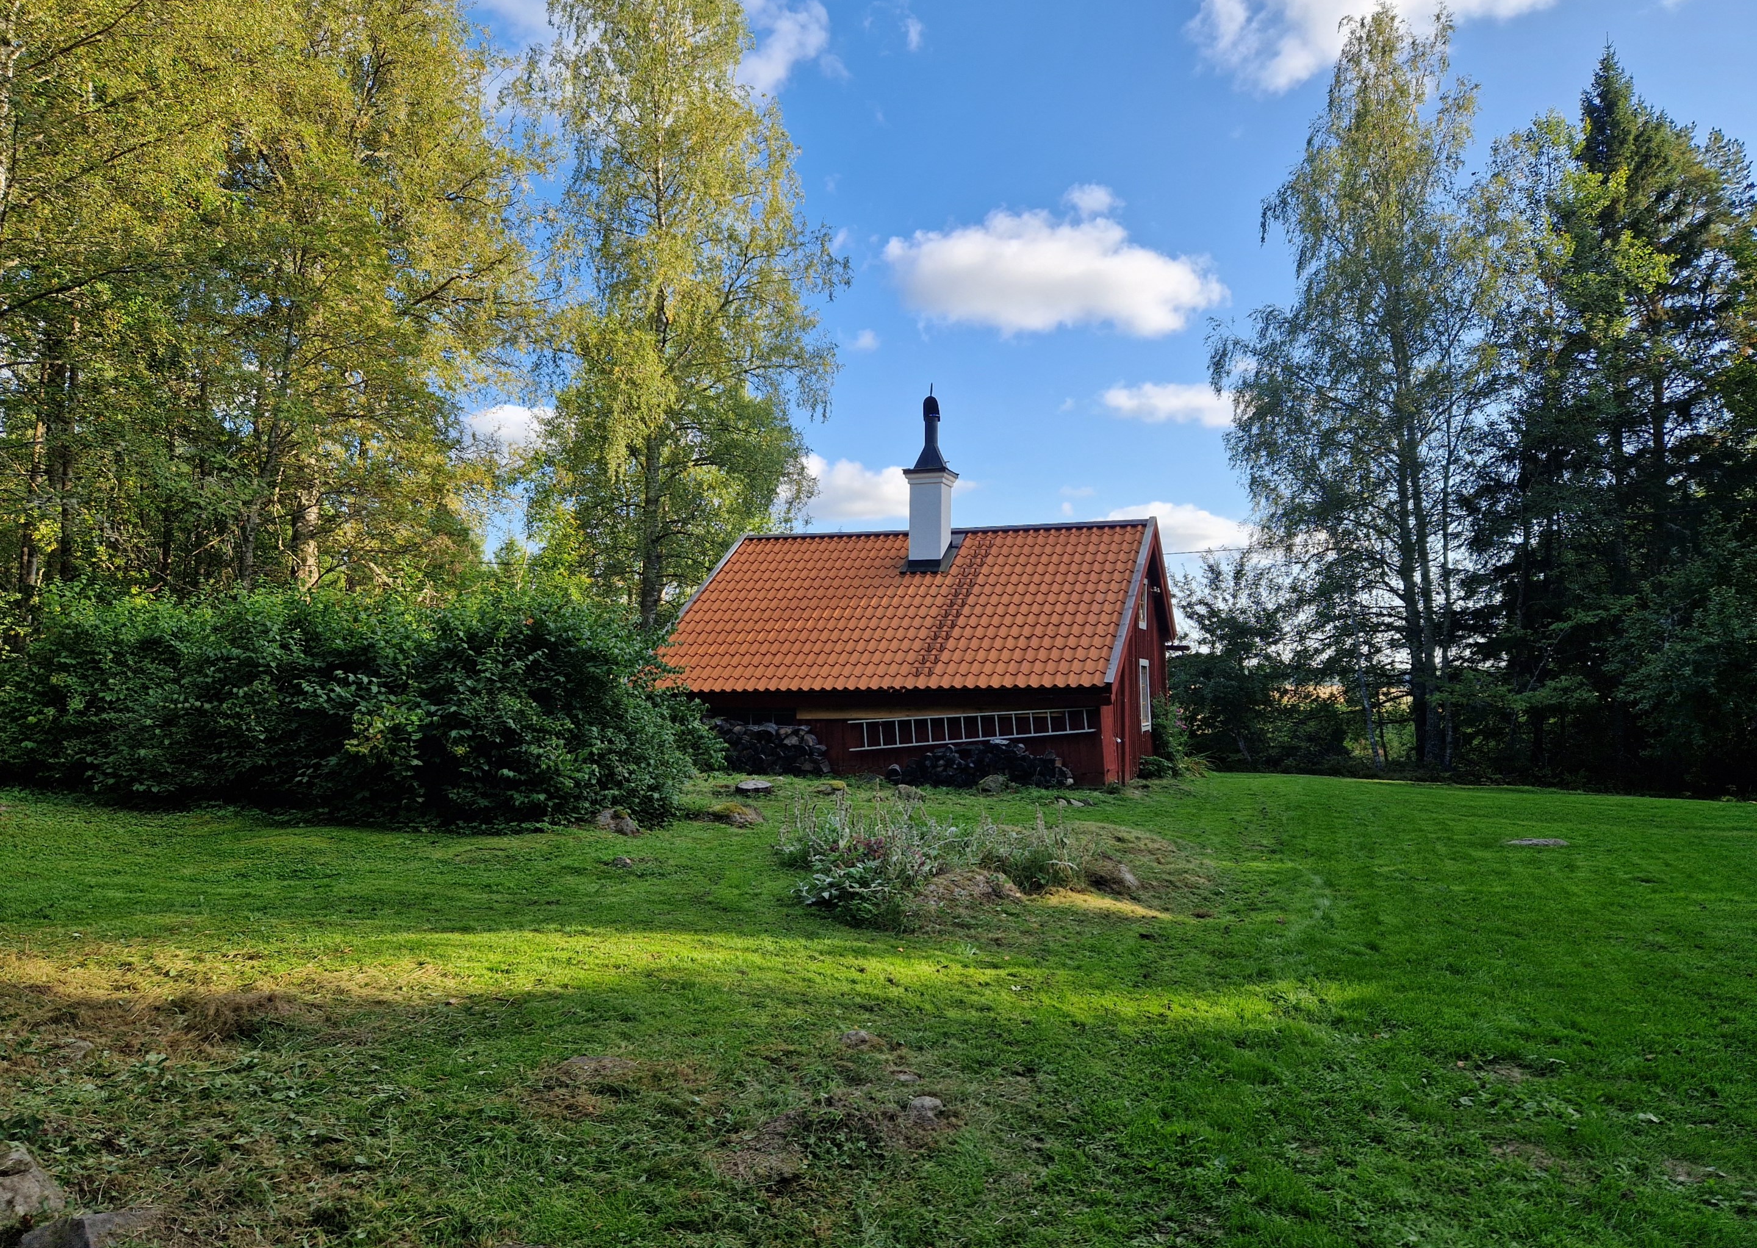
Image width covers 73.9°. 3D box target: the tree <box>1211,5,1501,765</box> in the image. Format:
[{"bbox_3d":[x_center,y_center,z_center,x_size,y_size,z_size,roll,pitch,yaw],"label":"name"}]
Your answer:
[{"bbox_3d":[10.493,-5.399,25.642,6.400,16.900,6.200,0,-3,0],"label":"tree"}]

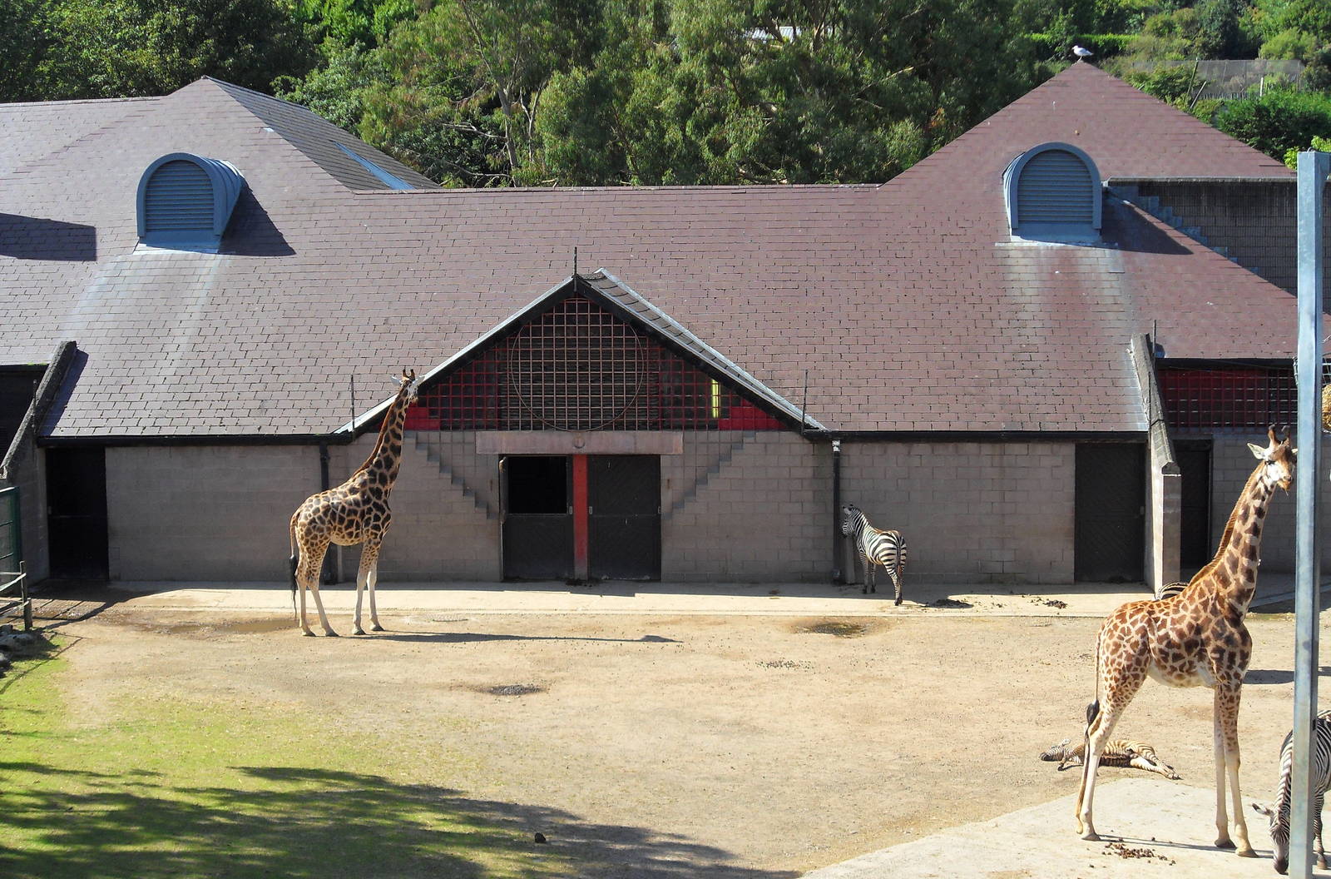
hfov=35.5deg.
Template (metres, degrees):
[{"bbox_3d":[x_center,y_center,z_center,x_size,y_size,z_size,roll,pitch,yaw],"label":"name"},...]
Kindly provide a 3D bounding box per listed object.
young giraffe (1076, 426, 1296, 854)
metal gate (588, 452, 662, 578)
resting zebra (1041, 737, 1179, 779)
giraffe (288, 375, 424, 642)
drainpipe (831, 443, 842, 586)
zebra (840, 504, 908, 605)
[{"bbox_3d":[4.960,1.908,19.850,2.016,4.032,0.564,1,5,20],"label":"young giraffe"},{"bbox_3d":[-0.718,1.373,36.302,1.280,2.218,0.081,0,5,5],"label":"metal gate"},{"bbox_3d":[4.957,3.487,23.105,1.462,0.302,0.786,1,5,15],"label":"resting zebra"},{"bbox_3d":[-4.685,0.946,31.405,1.915,4.022,0.605,-1,5,-6],"label":"giraffe"},{"bbox_3d":[2.948,1.237,35.785,0.121,2.510,0.121,0,5,5],"label":"drainpipe"},{"bbox_3d":[3.482,1.897,34.530,0.504,1.441,1.764,-3,6,-23],"label":"zebra"}]

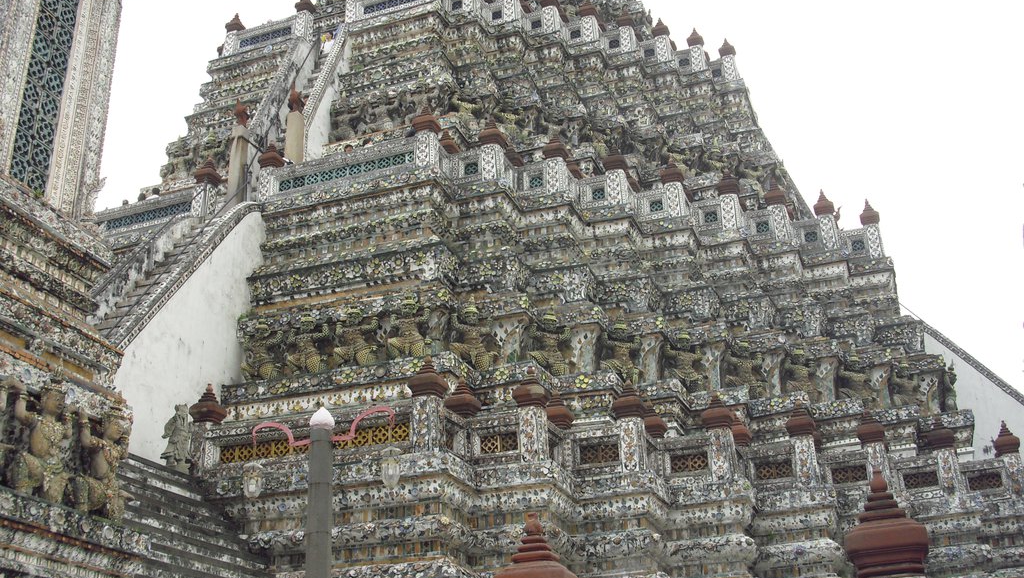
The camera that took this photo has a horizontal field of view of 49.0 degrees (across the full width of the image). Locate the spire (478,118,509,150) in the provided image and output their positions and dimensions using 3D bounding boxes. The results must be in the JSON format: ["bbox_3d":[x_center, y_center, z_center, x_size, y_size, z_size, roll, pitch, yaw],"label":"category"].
[{"bbox_3d":[-0.408,-3.250,23.263,0.468,0.600,0.468,-10,-25,19],"label":"spire"}]

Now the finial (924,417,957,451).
[{"bbox_3d":[8.391,2.862,22.138,0.510,0.692,0.510,-10,-25,19],"label":"finial"}]

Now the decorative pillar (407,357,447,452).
[{"bbox_3d":[-1.281,1.731,17.053,0.475,1.510,0.475,-10,-25,17],"label":"decorative pillar"}]

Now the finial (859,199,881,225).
[{"bbox_3d":[9.224,-1.936,28.994,0.500,0.858,0.500,-10,-25,19],"label":"finial"}]

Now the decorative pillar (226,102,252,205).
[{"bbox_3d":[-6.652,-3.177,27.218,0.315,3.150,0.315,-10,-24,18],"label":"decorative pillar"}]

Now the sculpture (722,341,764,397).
[{"bbox_3d":[4.638,1.633,22.521,0.740,1.060,0.440,9,-26,-24],"label":"sculpture"}]

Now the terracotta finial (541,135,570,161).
[{"bbox_3d":[0.932,-3.029,23.844,0.480,0.600,0.480,-10,-25,19],"label":"terracotta finial"}]

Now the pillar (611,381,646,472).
[{"bbox_3d":[2.100,2.394,19.595,0.504,1.682,0.504,-10,-24,18],"label":"pillar"}]

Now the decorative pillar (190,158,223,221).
[{"bbox_3d":[-7.067,-2.291,26.061,0.500,1.728,0.500,-10,-25,19],"label":"decorative pillar"}]

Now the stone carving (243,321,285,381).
[{"bbox_3d":[-4.991,1.213,22.493,0.860,1.360,0.450,-10,-25,19],"label":"stone carving"}]

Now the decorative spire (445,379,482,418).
[{"bbox_3d":[-0.870,1.864,19.374,0.504,0.693,0.504,-10,-24,18],"label":"decorative spire"}]

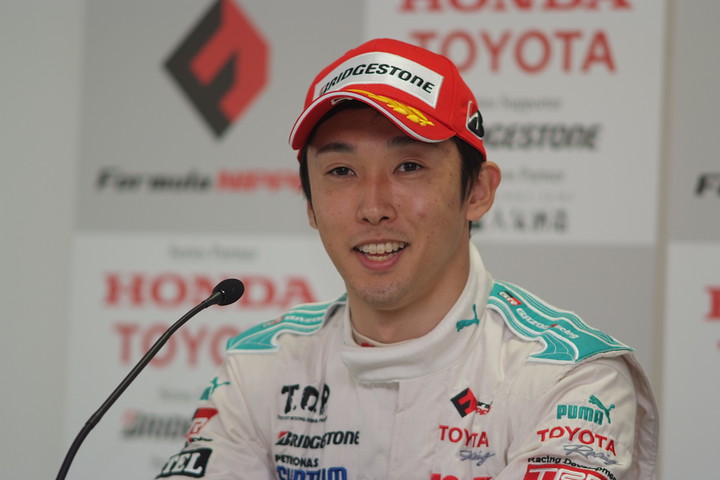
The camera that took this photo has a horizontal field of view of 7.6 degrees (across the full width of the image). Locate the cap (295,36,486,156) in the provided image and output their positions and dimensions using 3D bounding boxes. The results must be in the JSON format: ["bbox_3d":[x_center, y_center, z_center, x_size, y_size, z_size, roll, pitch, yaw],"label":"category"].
[{"bbox_3d":[0.023,-0.127,4.890,0.170,0.125,0.260,-3,-9,15],"label":"cap"}]

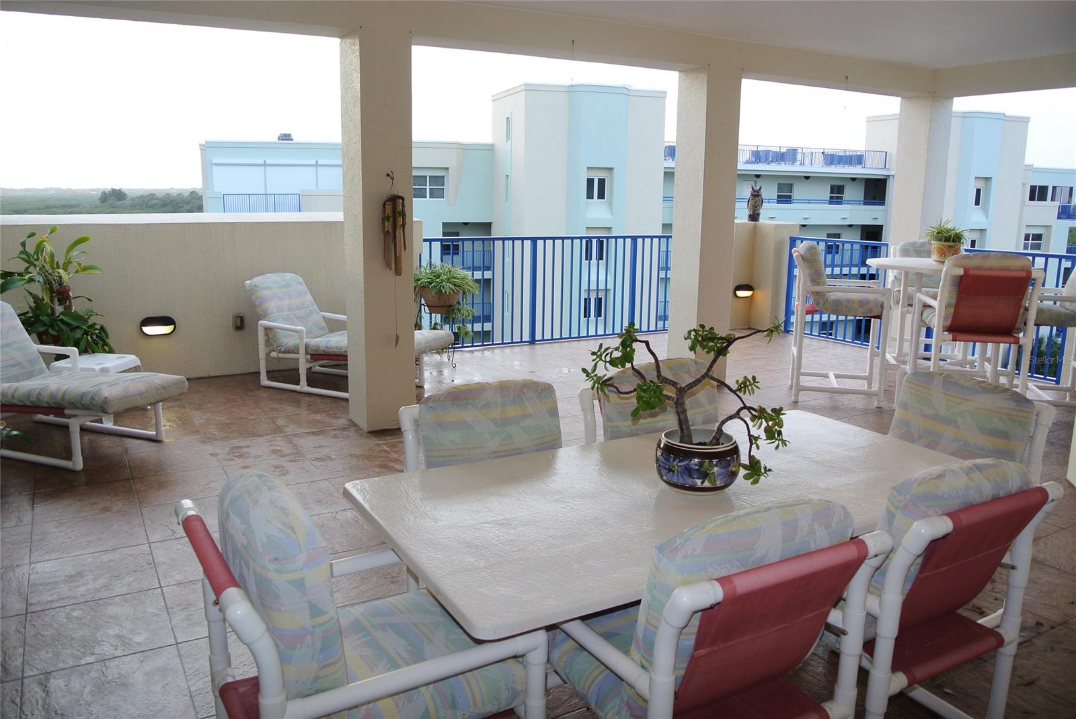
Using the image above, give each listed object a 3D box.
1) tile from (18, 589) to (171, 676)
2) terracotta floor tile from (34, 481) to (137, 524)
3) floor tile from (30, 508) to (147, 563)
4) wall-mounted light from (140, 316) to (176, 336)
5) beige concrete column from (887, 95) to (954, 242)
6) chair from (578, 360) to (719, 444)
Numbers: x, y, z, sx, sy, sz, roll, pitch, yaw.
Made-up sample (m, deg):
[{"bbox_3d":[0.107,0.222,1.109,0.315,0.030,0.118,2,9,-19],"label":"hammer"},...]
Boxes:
[{"bbox_3d":[-1.497,0.923,2.755,0.457,0.012,0.457,-6,13,-30],"label":"tile"},{"bbox_3d":[-2.209,0.694,3.949,0.447,0.012,0.455,-6,13,-30],"label":"terracotta floor tile"},{"bbox_3d":[-1.962,0.766,3.529,0.455,0.012,0.455,-6,13,-30],"label":"floor tile"},{"bbox_3d":[-2.991,-0.259,6.361,0.265,0.160,0.100,-6,13,-30],"label":"wall-mounted light"},{"bbox_3d":[3.648,-1.250,7.848,0.330,2.430,0.330,-6,13,-30],"label":"beige concrete column"},{"bbox_3d":[0.561,0.502,2.857,0.590,0.880,0.710,-6,13,-32],"label":"chair"}]

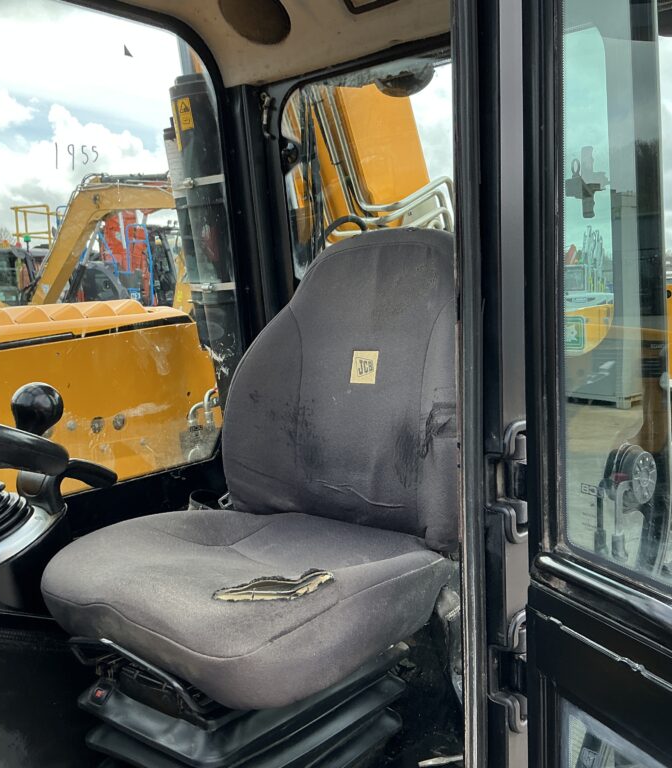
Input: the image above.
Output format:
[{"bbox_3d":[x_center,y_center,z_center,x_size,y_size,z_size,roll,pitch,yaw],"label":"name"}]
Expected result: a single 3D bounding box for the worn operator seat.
[{"bbox_3d":[-0.084,0.044,1.213,0.528,0.557,0.662,4,8,41],"label":"worn operator seat"}]

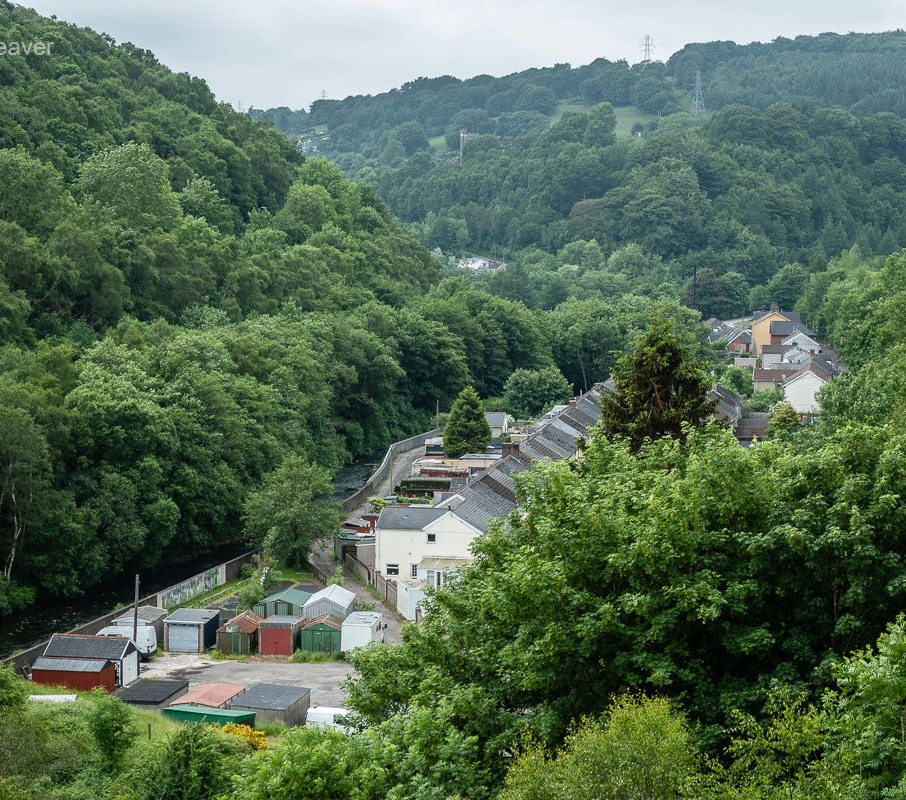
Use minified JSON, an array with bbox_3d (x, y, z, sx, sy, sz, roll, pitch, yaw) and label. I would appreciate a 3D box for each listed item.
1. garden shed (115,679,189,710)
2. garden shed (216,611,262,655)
[{"bbox_3d":[-18.615,19.063,125.614,3.130,2.210,5.300,1,5,10],"label":"garden shed"},{"bbox_3d":[-15.464,17.068,149.115,2.550,2.370,4.810,1,5,8],"label":"garden shed"}]

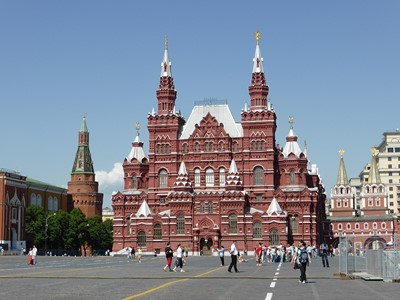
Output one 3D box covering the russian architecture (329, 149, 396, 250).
[{"bbox_3d":[57.736,19.247,254.543,25.000,37.500,12.000,-2,-8,14],"label":"russian architecture"}]

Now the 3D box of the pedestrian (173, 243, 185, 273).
[{"bbox_3d":[-1.183,6.191,40.411,0.650,1.640,0.500,0,-8,0],"label":"pedestrian"}]

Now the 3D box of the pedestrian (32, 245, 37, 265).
[{"bbox_3d":[-14.747,9.429,63.119,0.520,1.750,0.380,-4,-9,25],"label":"pedestrian"}]

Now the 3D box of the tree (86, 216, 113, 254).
[{"bbox_3d":[-31.179,27.124,222.814,9.500,12.000,9.000,0,-8,0],"label":"tree"}]

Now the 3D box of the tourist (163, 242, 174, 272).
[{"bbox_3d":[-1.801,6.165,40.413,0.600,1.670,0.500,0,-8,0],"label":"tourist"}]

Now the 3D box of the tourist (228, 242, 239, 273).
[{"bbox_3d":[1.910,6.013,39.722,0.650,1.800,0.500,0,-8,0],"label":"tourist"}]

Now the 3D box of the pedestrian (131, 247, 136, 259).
[{"bbox_3d":[-9.528,14.790,101.115,0.500,1.700,0.400,0,-8,0],"label":"pedestrian"}]

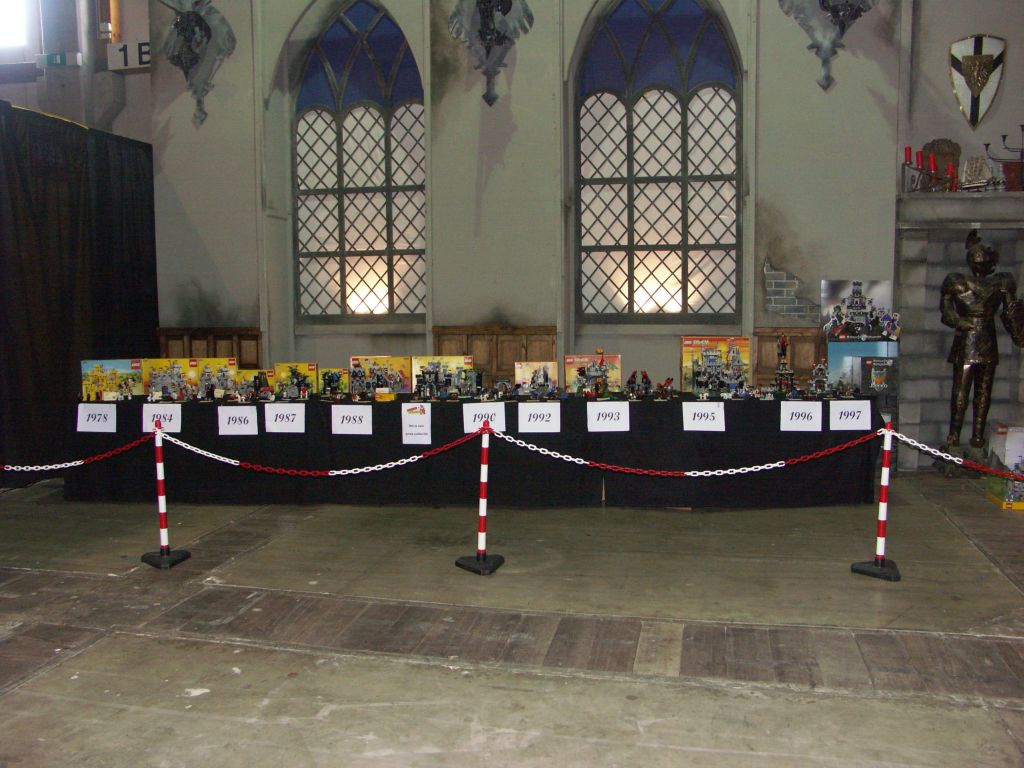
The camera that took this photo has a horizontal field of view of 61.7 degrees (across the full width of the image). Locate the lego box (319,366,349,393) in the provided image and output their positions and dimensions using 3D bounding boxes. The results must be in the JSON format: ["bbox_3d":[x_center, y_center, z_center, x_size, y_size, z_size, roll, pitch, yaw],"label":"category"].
[{"bbox_3d":[-1.429,-0.027,6.930,0.239,0.205,0.060,0,5,3],"label":"lego box"}]

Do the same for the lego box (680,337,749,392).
[{"bbox_3d":[1.617,-0.156,6.825,0.527,0.440,0.090,0,5,3],"label":"lego box"}]

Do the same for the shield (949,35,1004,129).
[{"bbox_3d":[3.919,-2.544,7.216,0.441,0.791,0.070,1,5,12],"label":"shield"}]

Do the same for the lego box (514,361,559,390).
[{"bbox_3d":[0.197,-0.054,6.810,0.344,0.246,0.060,0,5,3],"label":"lego box"}]

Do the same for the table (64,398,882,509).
[{"bbox_3d":[-0.378,0.485,6.600,5.980,0.770,0.760,0,5,3],"label":"table"}]

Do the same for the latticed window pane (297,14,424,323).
[{"bbox_3d":[-1.560,-2.362,8.985,1.542,3.286,0.100,1,5,12],"label":"latticed window pane"}]

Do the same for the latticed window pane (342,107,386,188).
[{"bbox_3d":[-1.542,-2.473,8.971,0.487,0.840,0.050,1,5,12],"label":"latticed window pane"}]

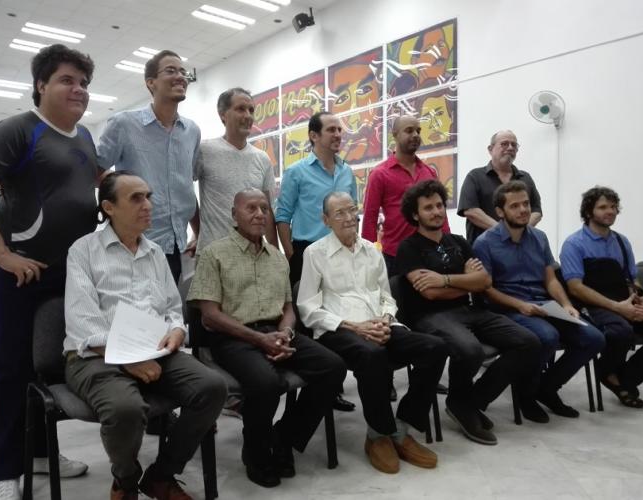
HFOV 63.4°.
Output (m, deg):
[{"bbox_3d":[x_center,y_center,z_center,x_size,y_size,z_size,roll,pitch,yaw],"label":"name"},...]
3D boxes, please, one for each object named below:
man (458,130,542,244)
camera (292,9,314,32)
[{"bbox_3d":[1.200,0.044,3.483,0.550,1.677,0.340,-1,2,-11],"label":"man"},{"bbox_3d":[-0.334,-4.147,9.400,0.360,0.380,0.260,-19,12,-33],"label":"camera"}]

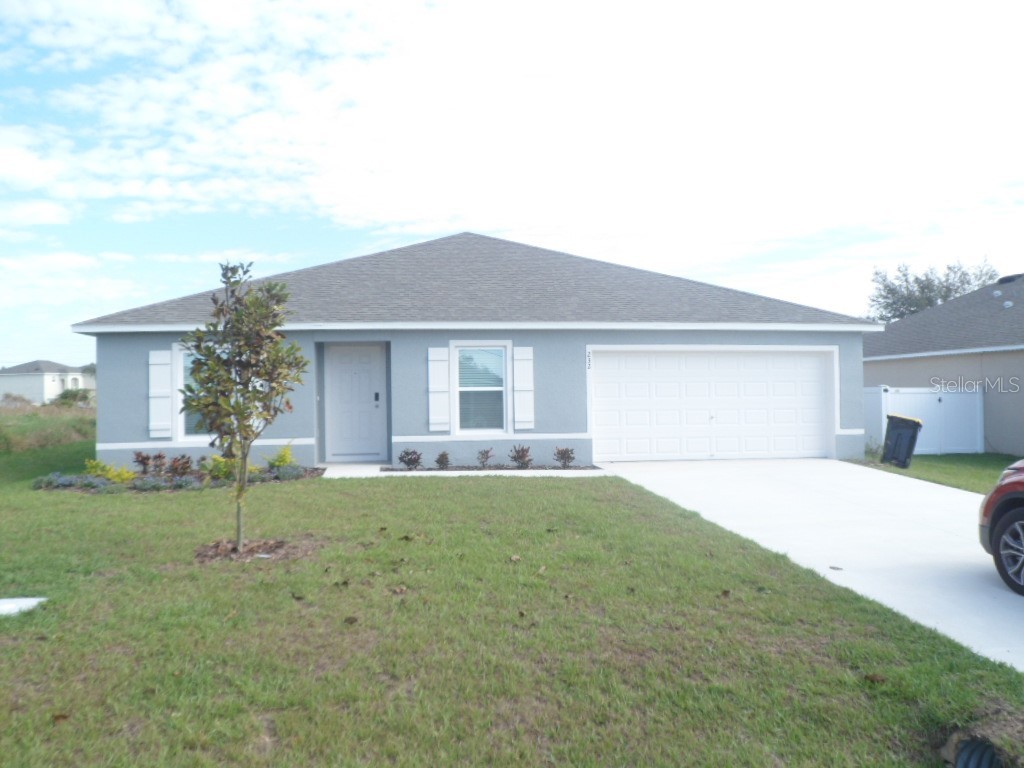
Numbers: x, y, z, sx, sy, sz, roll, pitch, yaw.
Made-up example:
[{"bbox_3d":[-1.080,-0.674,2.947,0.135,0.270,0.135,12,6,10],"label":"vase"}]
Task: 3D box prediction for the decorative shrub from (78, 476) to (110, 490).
[{"bbox_3d":[-6.430,1.532,12.300,0.500,0.200,0.470,-1,-1,-8],"label":"decorative shrub"}]

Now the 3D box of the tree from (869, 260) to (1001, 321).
[{"bbox_3d":[20.200,-1.850,38.000,6.200,7.900,6.000,-1,-1,-7],"label":"tree"}]

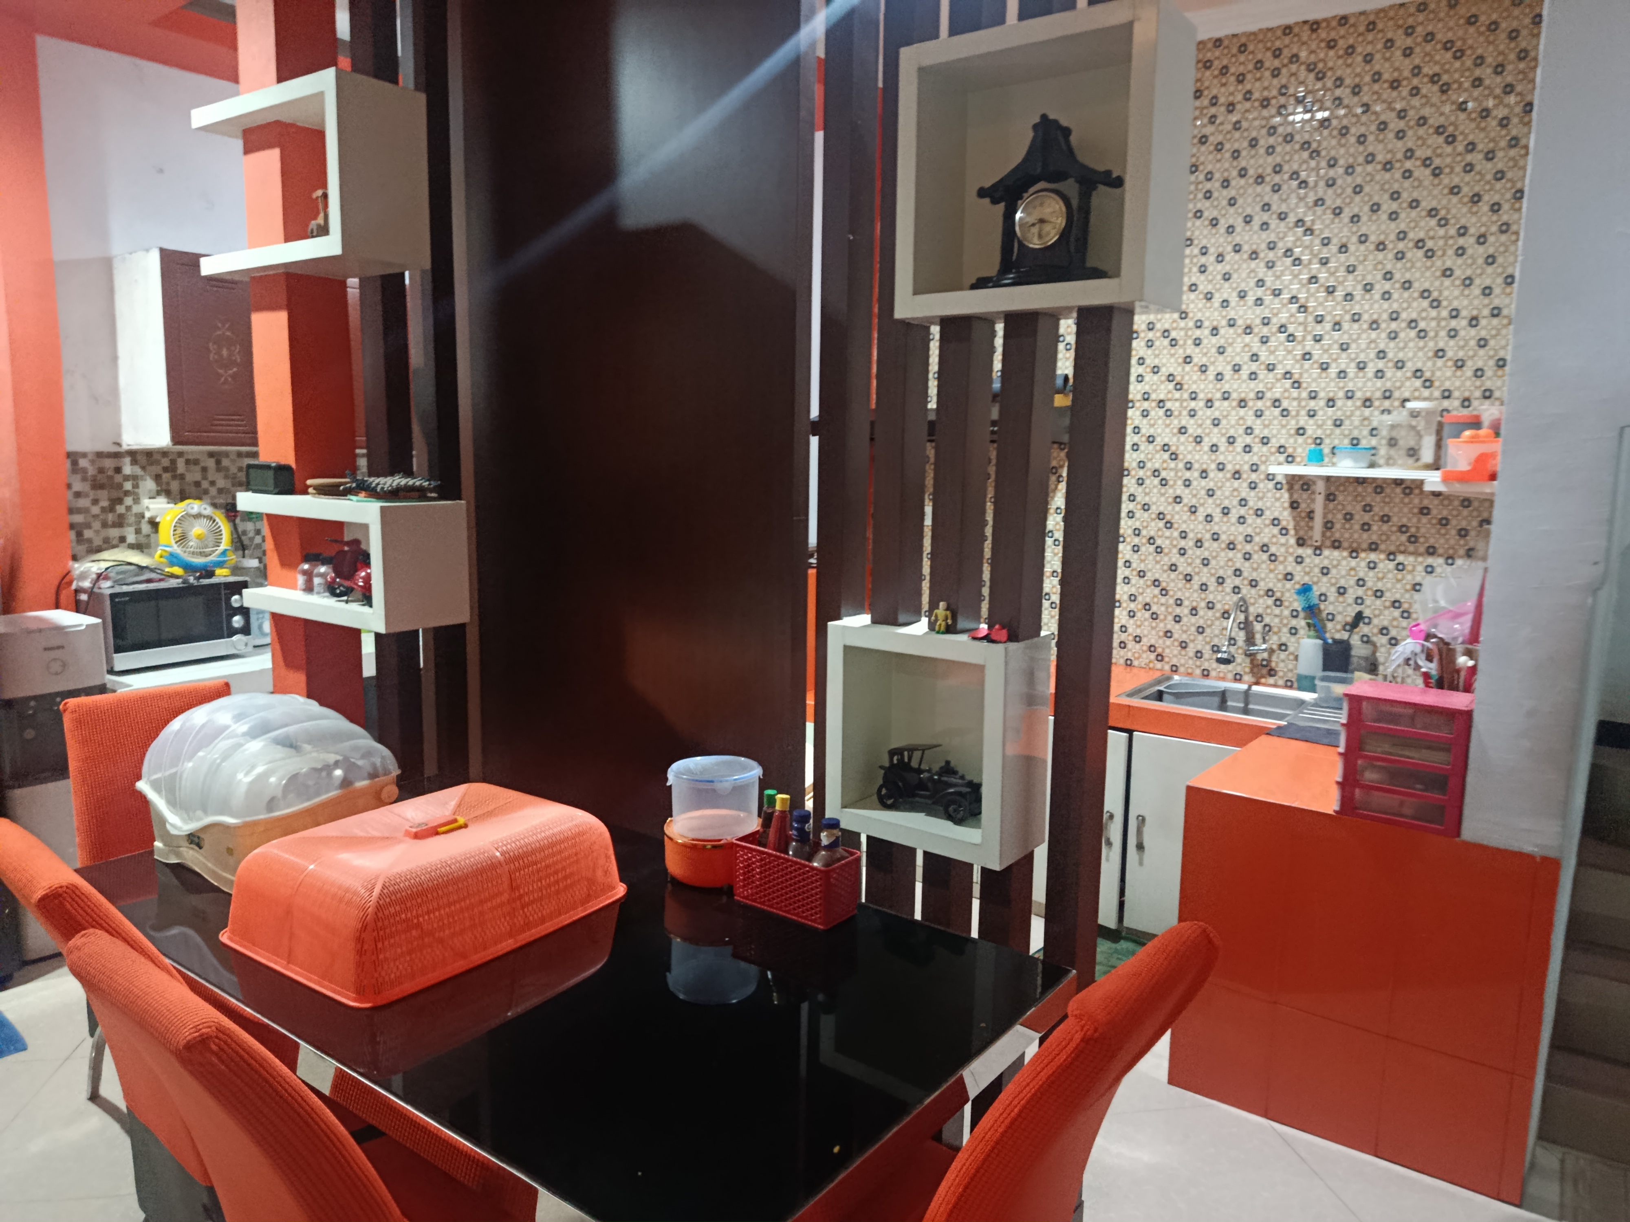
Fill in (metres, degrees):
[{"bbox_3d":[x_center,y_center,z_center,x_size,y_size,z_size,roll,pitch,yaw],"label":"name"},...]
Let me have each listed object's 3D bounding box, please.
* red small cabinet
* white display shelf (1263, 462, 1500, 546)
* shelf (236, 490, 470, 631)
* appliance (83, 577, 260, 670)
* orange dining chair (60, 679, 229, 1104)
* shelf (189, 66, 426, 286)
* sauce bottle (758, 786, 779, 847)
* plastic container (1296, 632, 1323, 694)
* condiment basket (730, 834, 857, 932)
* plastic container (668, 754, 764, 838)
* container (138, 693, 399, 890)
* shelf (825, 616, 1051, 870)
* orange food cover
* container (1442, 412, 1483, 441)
[{"bbox_3d":[1.367,0.334,2.600,0.258,0.287,0.195,7,10,36],"label":"red small cabinet"},{"bbox_3d":[1.876,-0.323,3.620,0.780,0.270,0.210,7,10,36],"label":"white display shelf"},{"bbox_3d":[-1.358,-0.160,3.310,0.755,0.347,0.266,7,10,36],"label":"shelf"},{"bbox_3d":[-2.386,0.030,4.159,0.310,0.285,0.485,7,10,34],"label":"appliance"},{"bbox_3d":[-1.509,0.717,2.797,0.560,0.984,0.430,8,11,40],"label":"orange dining chair"},{"bbox_3d":[-1.206,-1.007,2.692,0.628,0.388,0.221,7,10,36],"label":"shelf"},{"bbox_3d":[-0.088,0.459,2.245,0.052,0.205,0.052,1,8,0],"label":"sauce bottle"},{"bbox_3d":[1.726,0.185,3.936,0.080,0.215,0.076,7,10,36],"label":"plastic container"},{"bbox_3d":[-0.040,0.516,2.194,0.237,0.118,0.104,7,10,36],"label":"condiment basket"},{"bbox_3d":[-0.205,0.376,2.296,0.188,0.130,0.188,1,8,0],"label":"plastic container"},{"bbox_3d":[-1.159,0.343,2.421,0.390,0.344,0.420,6,10,32],"label":"container"},{"bbox_3d":[0.262,0.260,2.433,0.425,0.455,0.218,7,10,36],"label":"shelf"},{"bbox_3d":[-0.705,0.478,2.112,0.425,0.182,0.615,6,10,33],"label":"orange food cover"},{"bbox_3d":[2.005,-0.519,3.496,0.120,0.170,0.120,7,10,36],"label":"container"}]

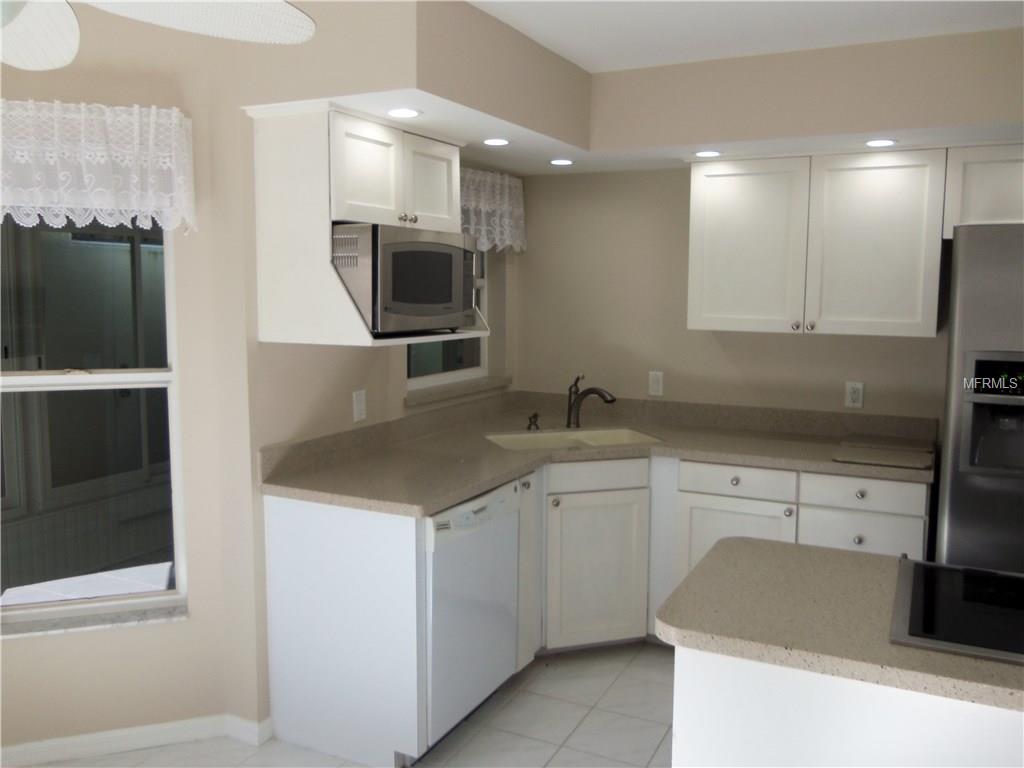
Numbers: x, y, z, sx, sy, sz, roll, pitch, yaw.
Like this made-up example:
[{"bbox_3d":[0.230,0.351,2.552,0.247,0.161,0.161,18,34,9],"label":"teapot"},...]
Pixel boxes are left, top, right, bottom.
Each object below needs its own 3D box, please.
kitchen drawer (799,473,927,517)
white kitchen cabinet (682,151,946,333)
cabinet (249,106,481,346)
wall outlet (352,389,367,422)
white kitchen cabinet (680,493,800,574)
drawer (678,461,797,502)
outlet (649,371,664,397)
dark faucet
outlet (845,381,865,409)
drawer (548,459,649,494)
[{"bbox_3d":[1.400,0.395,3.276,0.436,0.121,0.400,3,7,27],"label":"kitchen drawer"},{"bbox_3d":[1.284,-0.584,3.532,0.979,0.725,0.330,3,7,27],"label":"white kitchen cabinet"},{"bbox_3d":[-0.458,-0.533,2.935,0.470,0.749,0.777,3,7,27],"label":"cabinet"},{"bbox_3d":[-0.594,0.086,3.242,0.010,0.115,0.073,3,7,27],"label":"wall outlet"},{"bbox_3d":[1.028,0.767,3.611,0.467,0.690,0.580,3,7,27],"label":"white kitchen cabinet"},{"bbox_3d":[0.987,0.371,3.487,0.467,0.121,0.400,3,7,27],"label":"drawer"},{"bbox_3d":[0.709,0.000,4.075,0.071,0.117,0.010,3,7,27],"label":"outlet"},{"bbox_3d":[0.361,0.092,3.853,0.055,0.252,0.285,-6,9,-44],"label":"dark faucet"},{"bbox_3d":[1.514,0.051,3.663,0.072,0.115,0.010,3,7,27],"label":"outlet"},{"bbox_3d":[0.308,0.362,3.569,0.450,0.121,0.340,-2,7,-18],"label":"drawer"}]

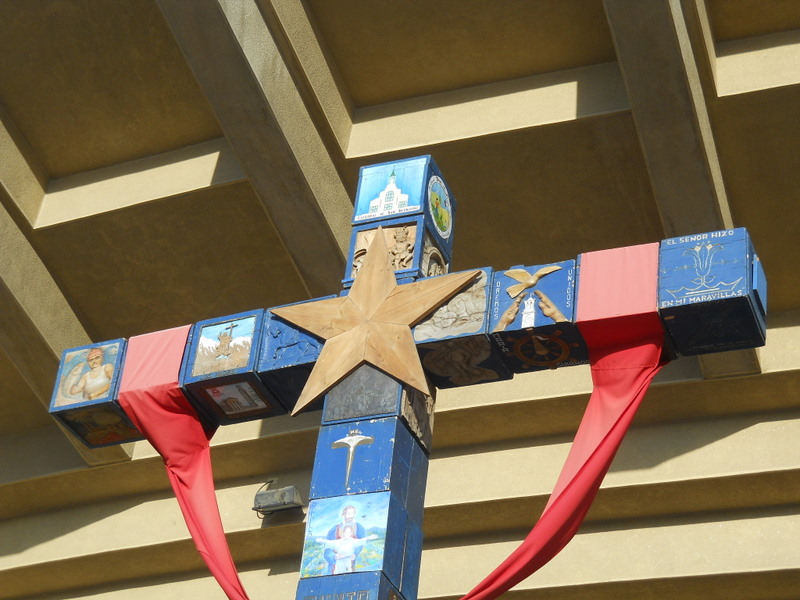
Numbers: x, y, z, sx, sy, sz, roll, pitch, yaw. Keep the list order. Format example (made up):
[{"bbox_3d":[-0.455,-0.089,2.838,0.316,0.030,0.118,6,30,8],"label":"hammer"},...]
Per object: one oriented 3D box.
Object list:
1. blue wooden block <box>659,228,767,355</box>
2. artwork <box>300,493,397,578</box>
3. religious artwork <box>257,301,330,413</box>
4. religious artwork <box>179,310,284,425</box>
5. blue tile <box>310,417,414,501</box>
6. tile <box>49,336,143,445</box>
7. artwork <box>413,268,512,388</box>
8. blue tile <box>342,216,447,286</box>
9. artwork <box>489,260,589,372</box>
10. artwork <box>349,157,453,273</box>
[{"bbox_3d":[1.455,-0.031,7.627,0.399,0.378,0.396,-8,-37,21],"label":"blue wooden block"},{"bbox_3d":[-0.231,1.078,7.415,0.400,0.396,0.072,-8,-37,21],"label":"artwork"},{"bbox_3d":[-0.438,0.277,8.345,0.407,0.378,0.396,-8,-37,21],"label":"religious artwork"},{"bbox_3d":[-0.812,0.352,8.477,0.400,0.378,0.396,-8,-37,21],"label":"religious artwork"},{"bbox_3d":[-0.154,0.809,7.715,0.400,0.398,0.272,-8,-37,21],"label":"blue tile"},{"bbox_3d":[-1.556,0.503,8.740,0.382,0.378,0.396,-8,-37,21],"label":"tile"},{"bbox_3d":[0.318,0.143,8.066,0.410,0.378,0.396,-8,-37,21],"label":"artwork"},{"bbox_3d":[-0.011,-0.139,8.444,0.400,0.395,0.396,-8,-37,21],"label":"blue tile"},{"bbox_3d":[0.700,0.084,7.918,0.418,0.378,0.396,-8,-37,21],"label":"artwork"},{"bbox_3d":[0.029,-0.460,8.666,0.400,0.389,0.396,-8,-37,21],"label":"artwork"}]

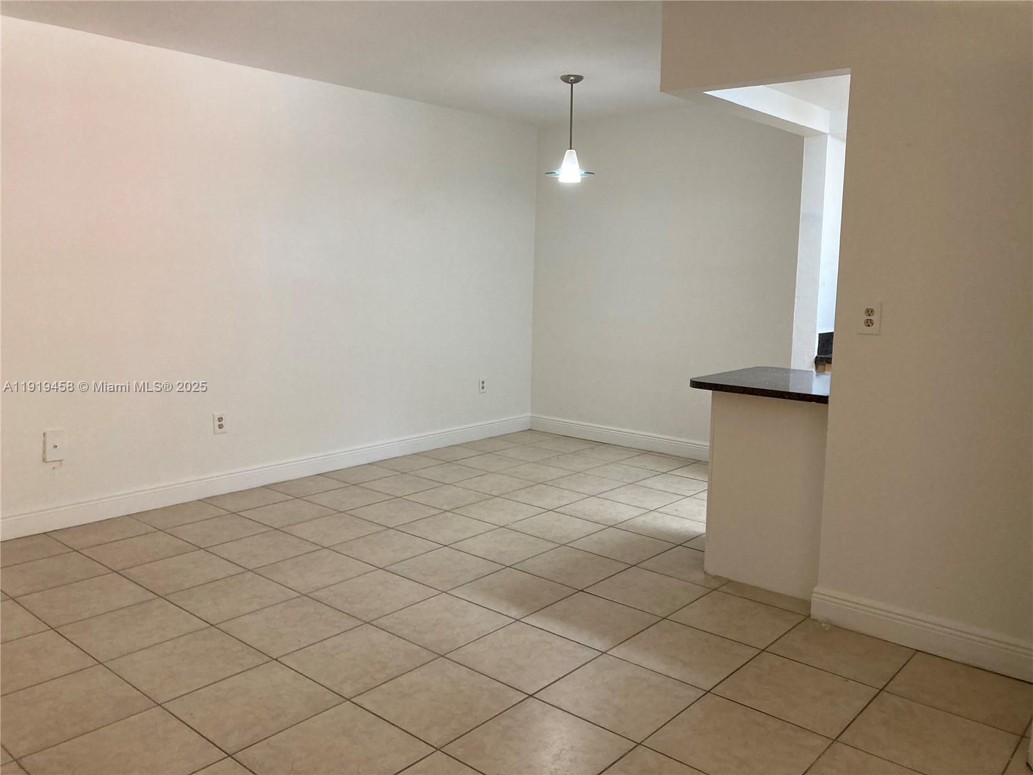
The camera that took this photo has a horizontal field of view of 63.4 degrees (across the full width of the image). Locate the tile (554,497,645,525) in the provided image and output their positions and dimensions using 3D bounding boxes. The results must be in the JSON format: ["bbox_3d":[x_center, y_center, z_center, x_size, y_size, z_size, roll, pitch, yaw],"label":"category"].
[{"bbox_3d":[0.481,0.701,4.711,0.402,0.010,0.402,8,11,40],"label":"tile"}]

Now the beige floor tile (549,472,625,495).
[{"bbox_3d":[0.440,0.617,5.307,0.407,0.010,0.407,8,11,40],"label":"beige floor tile"}]

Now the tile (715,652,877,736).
[{"bbox_3d":[0.911,0.995,2.726,0.400,0.012,0.400,8,11,40],"label":"tile"}]

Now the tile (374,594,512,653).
[{"bbox_3d":[-0.280,0.903,3.207,0.400,0.010,0.400,8,11,40],"label":"tile"}]

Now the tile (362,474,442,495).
[{"bbox_3d":[-0.713,0.609,5.177,0.404,0.010,0.404,8,11,40],"label":"tile"}]

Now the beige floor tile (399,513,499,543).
[{"bbox_3d":[-0.363,0.737,4.350,0.400,0.012,0.400,8,11,40],"label":"beige floor tile"}]

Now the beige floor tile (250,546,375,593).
[{"bbox_3d":[-0.897,0.817,3.732,0.404,0.010,0.404,8,11,40],"label":"beige floor tile"}]

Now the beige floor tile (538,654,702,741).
[{"bbox_3d":[0.334,0.987,2.672,0.400,0.012,0.400,8,11,40],"label":"beige floor tile"}]

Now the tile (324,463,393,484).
[{"bbox_3d":[-1.007,0.569,5.435,0.363,0.012,0.400,8,11,40],"label":"tile"}]

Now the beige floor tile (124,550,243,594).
[{"bbox_3d":[-1.473,0.816,3.696,0.400,0.012,0.400,8,11,40],"label":"beige floor tile"}]

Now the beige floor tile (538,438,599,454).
[{"bbox_3d":[0.354,0.446,6.375,0.400,0.012,0.400,8,11,40],"label":"beige floor tile"}]

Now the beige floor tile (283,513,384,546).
[{"bbox_3d":[-0.939,0.735,4.308,0.400,0.012,0.400,8,11,40],"label":"beige floor tile"}]

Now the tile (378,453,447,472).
[{"bbox_3d":[-0.750,0.529,5.787,0.378,0.010,0.407,8,11,40],"label":"tile"}]

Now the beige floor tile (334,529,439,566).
[{"bbox_3d":[-0.627,0.775,4.026,0.400,0.012,0.400,8,11,40],"label":"beige floor tile"}]

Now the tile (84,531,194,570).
[{"bbox_3d":[-1.796,0.776,3.990,0.407,0.010,0.407,8,11,40],"label":"tile"}]

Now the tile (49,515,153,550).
[{"bbox_3d":[-2.080,0.730,4.210,0.380,0.010,0.404,8,11,40],"label":"tile"}]

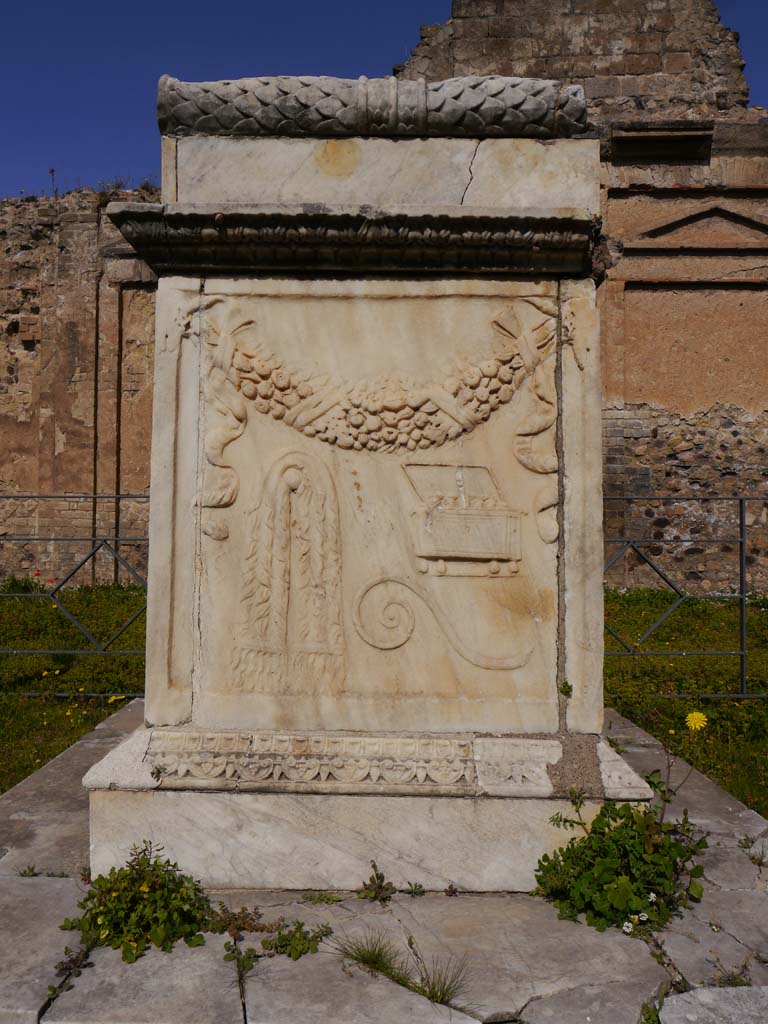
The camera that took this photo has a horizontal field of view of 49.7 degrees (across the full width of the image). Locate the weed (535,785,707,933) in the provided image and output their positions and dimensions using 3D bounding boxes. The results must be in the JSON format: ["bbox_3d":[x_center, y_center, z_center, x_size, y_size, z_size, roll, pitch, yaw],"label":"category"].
[{"bbox_3d":[0.383,0.551,1.360,0.260,0.165,0.210,0,-1,0],"label":"weed"}]

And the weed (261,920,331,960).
[{"bbox_3d":[-0.125,0.610,1.180,0.100,0.034,0.055,0,-1,0],"label":"weed"}]

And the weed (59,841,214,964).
[{"bbox_3d":[-0.375,0.570,1.260,0.210,0.115,0.180,0,-1,0],"label":"weed"}]

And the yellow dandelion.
[{"bbox_3d":[0.846,0.569,2.250,0.056,0.052,0.035,0,-1,0],"label":"yellow dandelion"}]

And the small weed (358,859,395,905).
[{"bbox_3d":[-0.012,0.605,1.355,0.062,0.052,0.050,0,-1,0],"label":"small weed"}]

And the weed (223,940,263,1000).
[{"bbox_3d":[-0.189,0.609,1.105,0.050,0.032,0.085,0,-1,0],"label":"weed"}]

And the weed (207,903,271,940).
[{"bbox_3d":[-0.218,0.610,1.240,0.090,0.036,0.050,0,-1,0],"label":"weed"}]

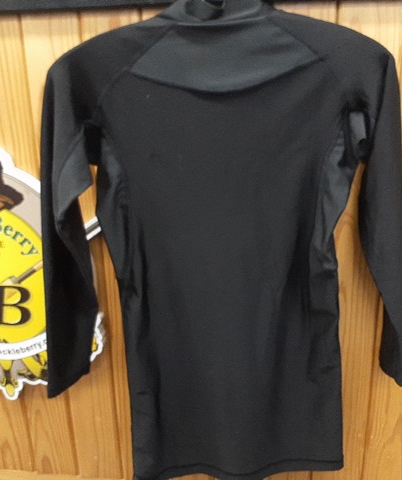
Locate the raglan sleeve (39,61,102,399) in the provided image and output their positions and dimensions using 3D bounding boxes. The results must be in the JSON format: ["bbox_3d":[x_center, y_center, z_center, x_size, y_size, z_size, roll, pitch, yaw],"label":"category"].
[{"bbox_3d":[-0.190,-0.003,0.755,0.080,0.515,0.090,6,19,9],"label":"raglan sleeve"}]

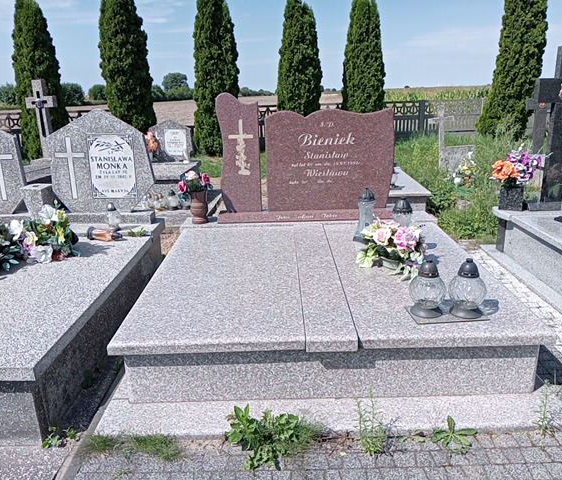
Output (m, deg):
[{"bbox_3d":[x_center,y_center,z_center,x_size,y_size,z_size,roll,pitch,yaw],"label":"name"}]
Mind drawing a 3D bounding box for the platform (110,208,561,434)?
[{"bbox_3d":[0.219,0.321,3.206,1.982,0.381,2.274,-1,17,0],"label":"platform"}]

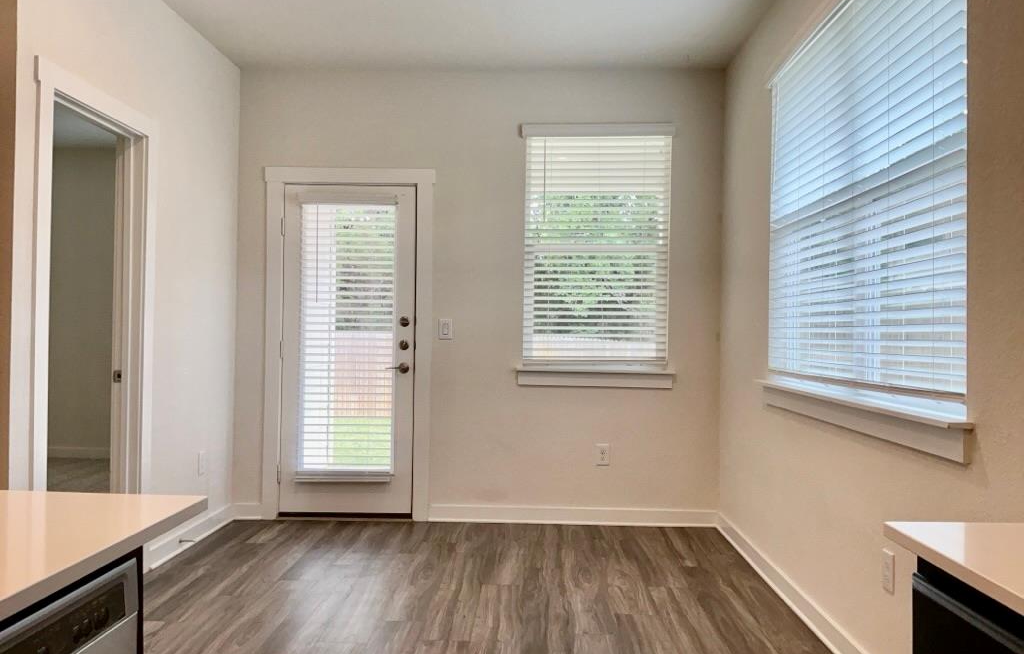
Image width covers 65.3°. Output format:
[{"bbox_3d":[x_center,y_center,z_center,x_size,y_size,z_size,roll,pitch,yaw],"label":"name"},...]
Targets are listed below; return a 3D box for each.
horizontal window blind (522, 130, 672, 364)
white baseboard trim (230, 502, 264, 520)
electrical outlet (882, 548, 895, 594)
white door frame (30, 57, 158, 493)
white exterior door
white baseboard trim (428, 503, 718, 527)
[{"bbox_3d":[0.507,-0.495,4.827,0.912,1.442,0.070,1,0,2],"label":"horizontal window blind"},{"bbox_3d":[-1.607,1.115,4.863,0.176,0.100,0.016,1,0,2],"label":"white baseboard trim"},{"bbox_3d":[1.177,0.771,2.507,0.011,0.126,0.080,1,0,2],"label":"electrical outlet"},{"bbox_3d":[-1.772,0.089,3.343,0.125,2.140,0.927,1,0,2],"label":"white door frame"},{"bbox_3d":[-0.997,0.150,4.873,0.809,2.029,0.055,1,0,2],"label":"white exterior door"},{"bbox_3d":[0.371,1.138,4.803,1.753,0.100,0.016,1,0,2],"label":"white baseboard trim"}]

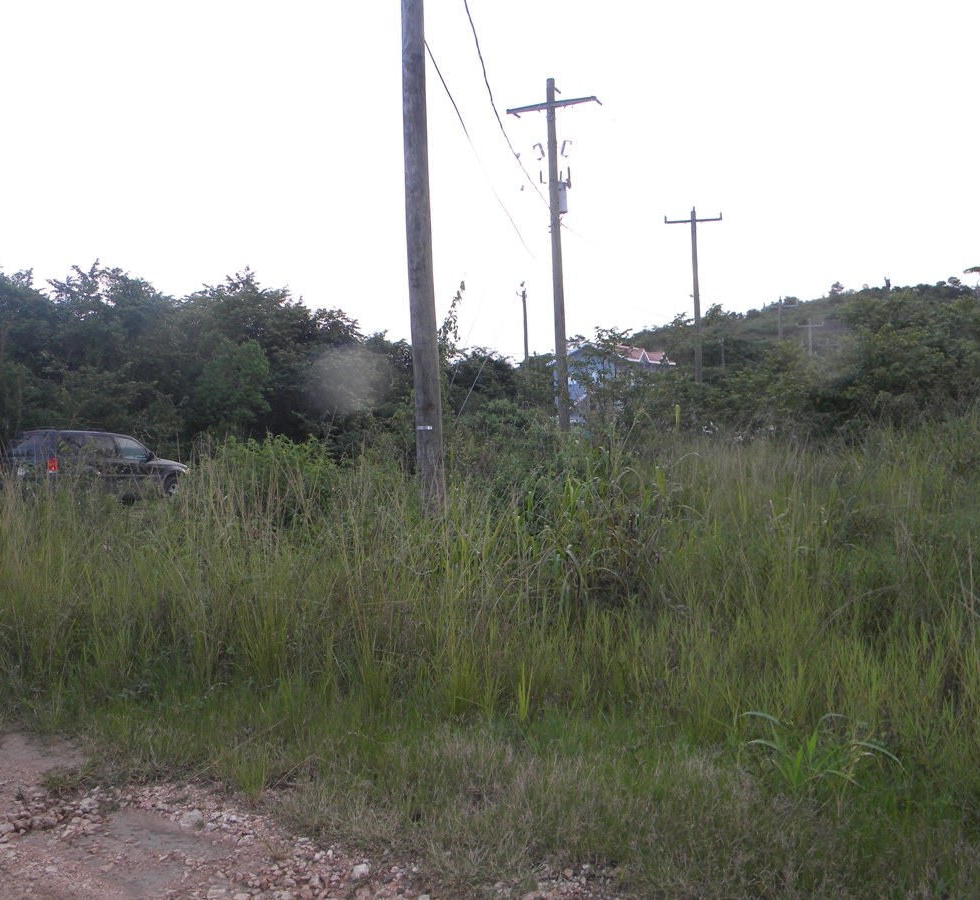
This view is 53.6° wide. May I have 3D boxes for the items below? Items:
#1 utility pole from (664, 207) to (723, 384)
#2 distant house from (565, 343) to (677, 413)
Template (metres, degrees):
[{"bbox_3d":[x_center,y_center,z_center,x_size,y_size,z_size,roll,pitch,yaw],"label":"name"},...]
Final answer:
[{"bbox_3d":[8.710,-4.915,40.623,2.440,10.500,0.360,-2,1,13],"label":"utility pole"},{"bbox_3d":[9.867,-4.473,78.947,7.300,7.700,9.300,-1,2,34],"label":"distant house"}]

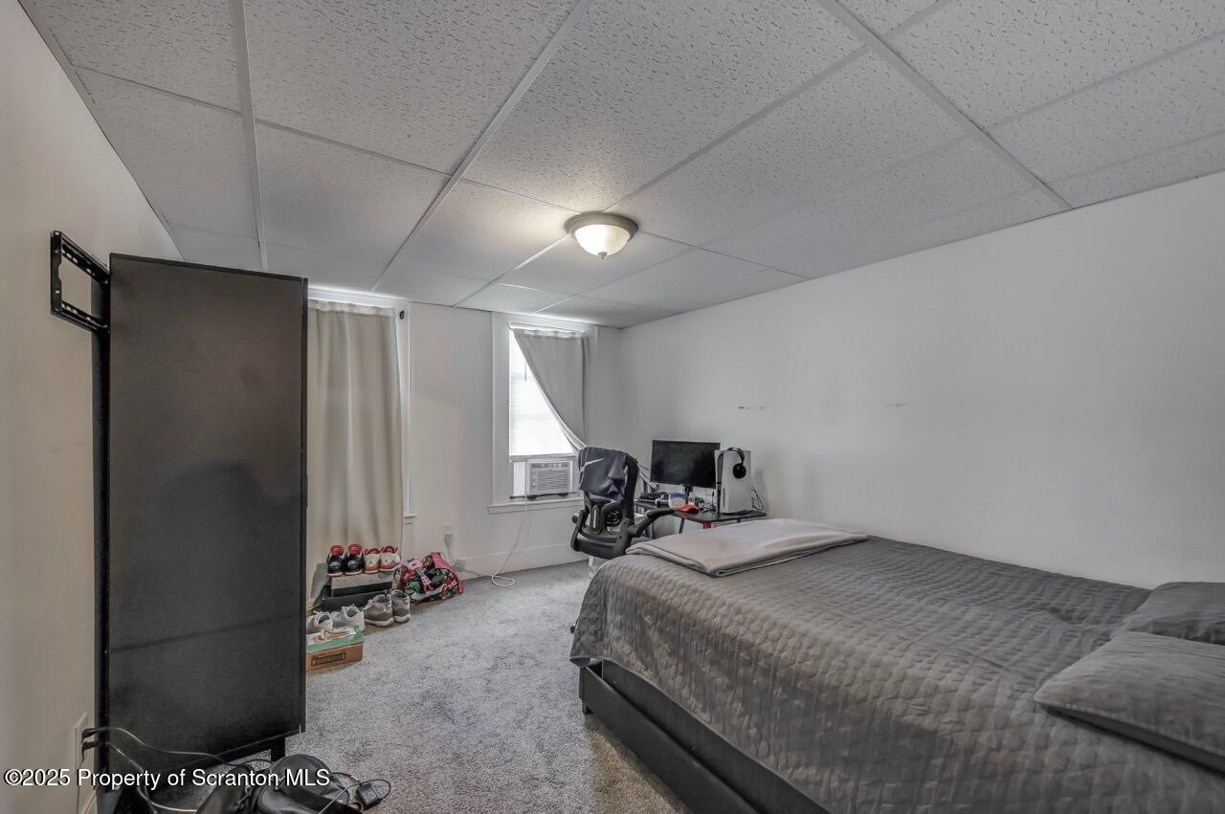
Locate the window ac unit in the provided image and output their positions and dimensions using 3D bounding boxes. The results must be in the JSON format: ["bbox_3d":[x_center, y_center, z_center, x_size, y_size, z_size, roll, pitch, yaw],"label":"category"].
[{"bbox_3d":[-0.658,0.657,4.475,0.420,0.300,0.350,1,-1,-35],"label":"window ac unit"}]

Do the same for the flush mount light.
[{"bbox_3d":[-0.045,-0.759,2.172,0.330,0.155,0.330,0,-1,0],"label":"flush mount light"}]

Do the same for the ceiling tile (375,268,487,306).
[{"bbox_3d":[-1.282,-0.831,3.308,0.610,0.020,0.914,1,-1,-35],"label":"ceiling tile"}]

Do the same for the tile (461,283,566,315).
[{"bbox_3d":[-0.776,-0.822,3.658,0.610,0.020,0.914,1,-1,-35],"label":"tile"}]

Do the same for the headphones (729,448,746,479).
[{"bbox_3d":[0.792,0.370,3.155,0.100,0.195,0.170,1,-1,-35],"label":"headphones"}]

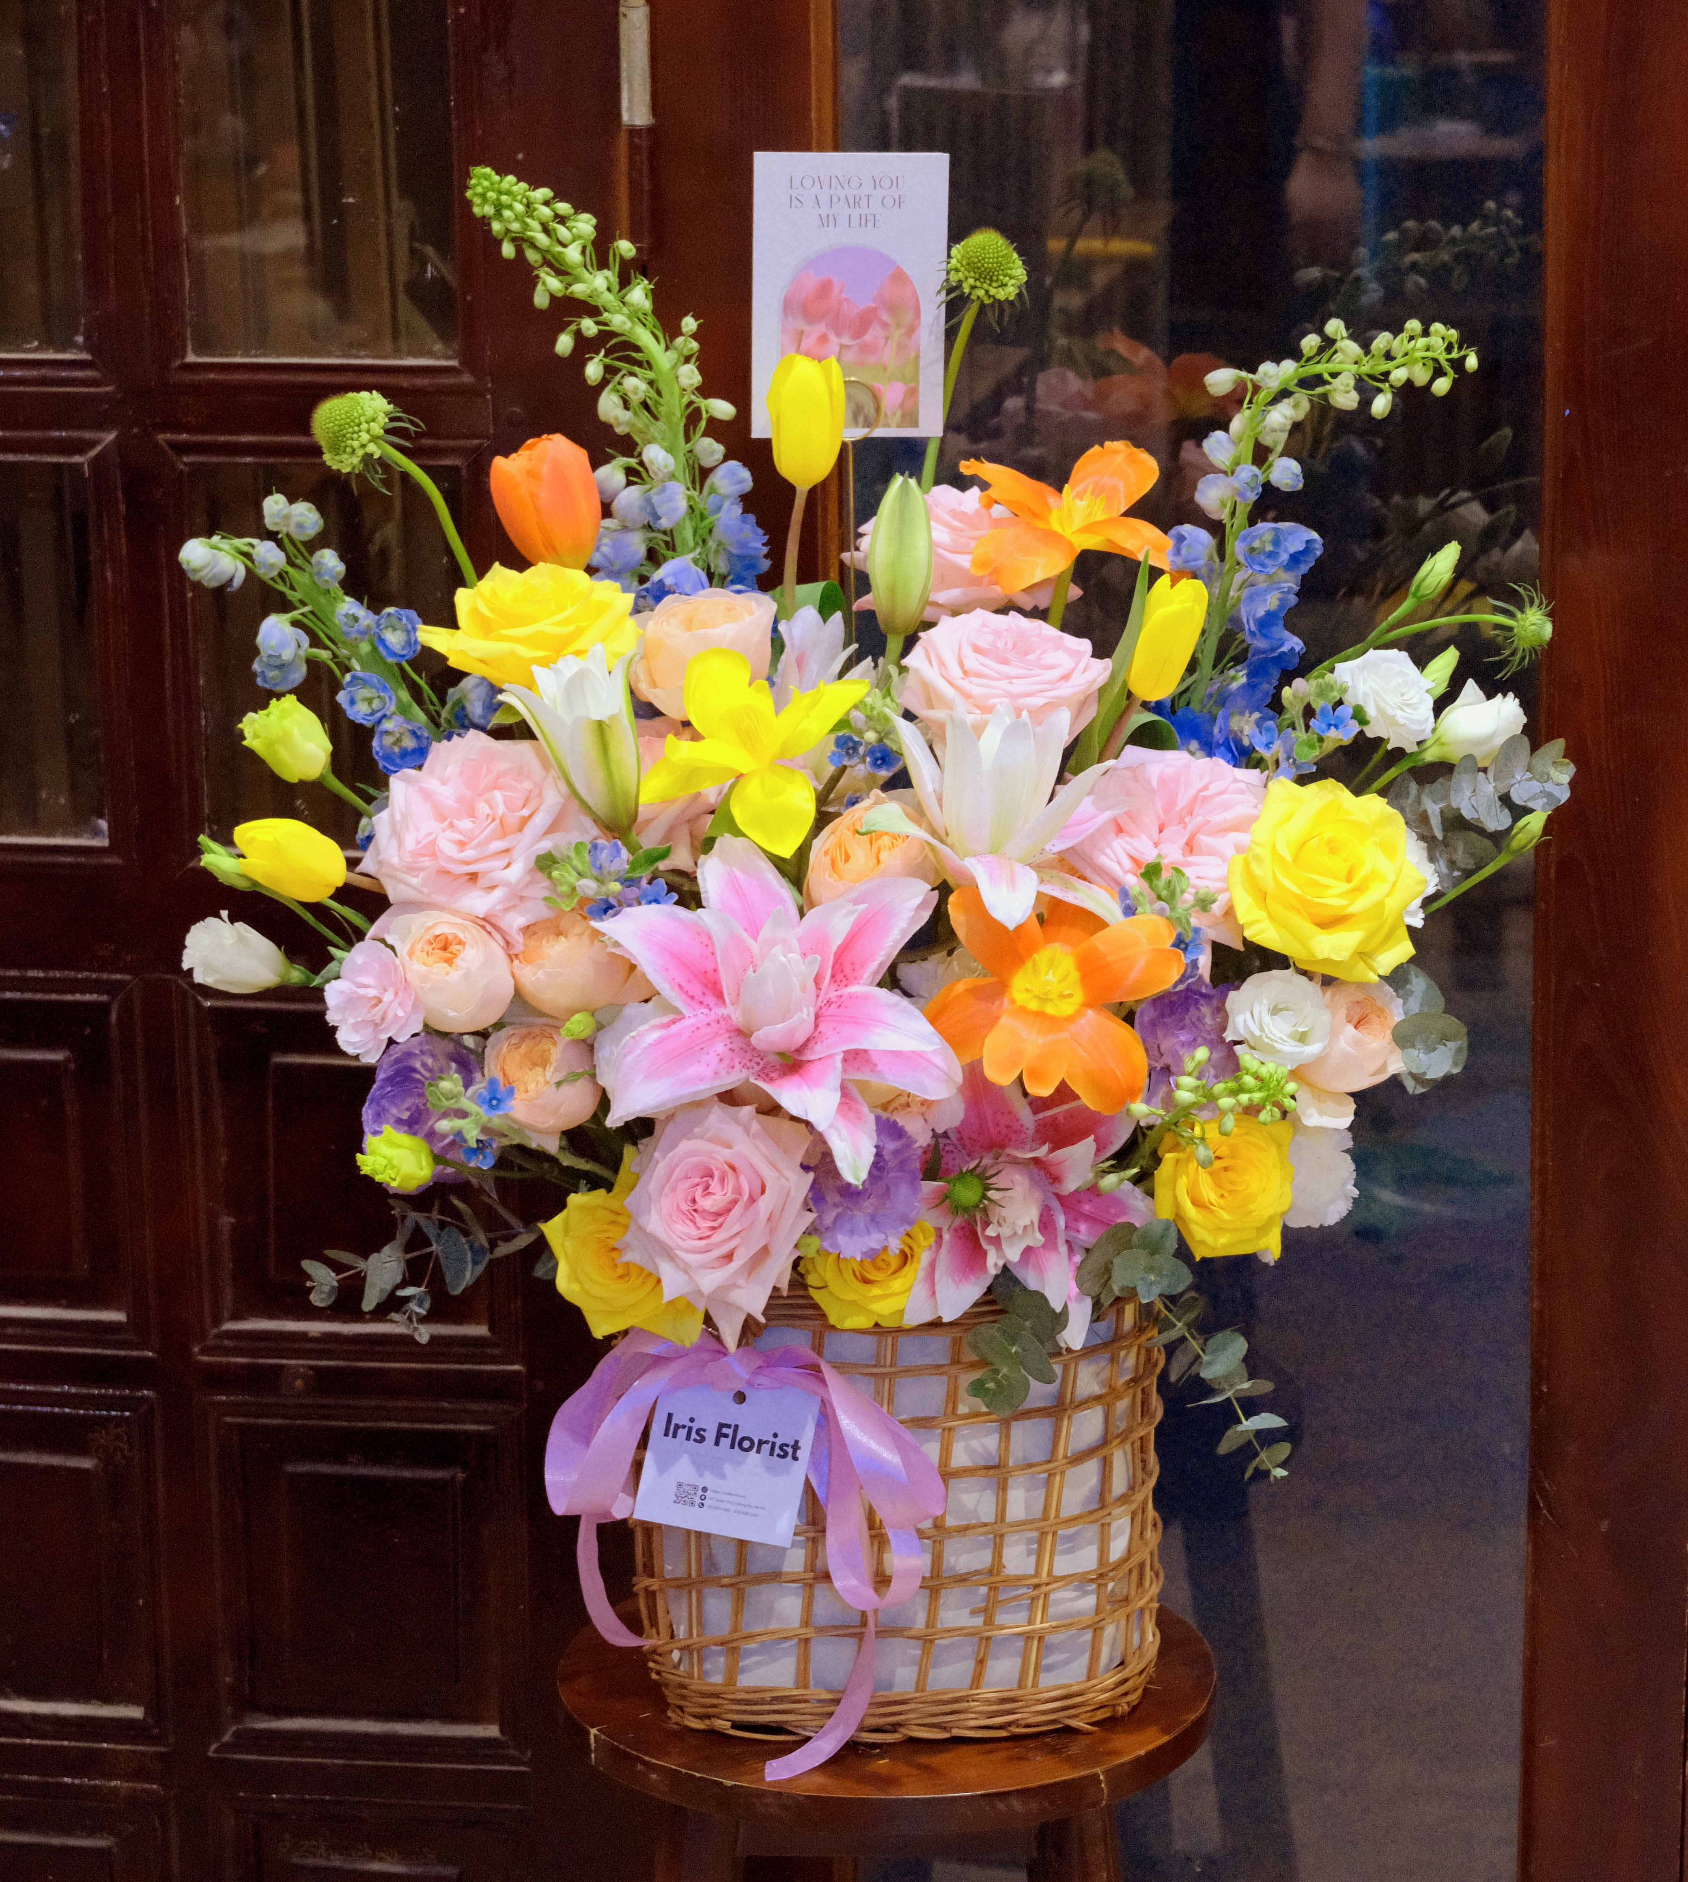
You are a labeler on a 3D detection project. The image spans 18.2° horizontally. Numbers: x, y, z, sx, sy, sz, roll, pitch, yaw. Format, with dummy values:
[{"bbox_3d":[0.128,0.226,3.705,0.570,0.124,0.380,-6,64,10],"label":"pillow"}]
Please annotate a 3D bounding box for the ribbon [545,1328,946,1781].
[{"bbox_3d":[-0.047,0.284,2.504,0.192,0.210,0.100,0,12,3],"label":"ribbon"}]

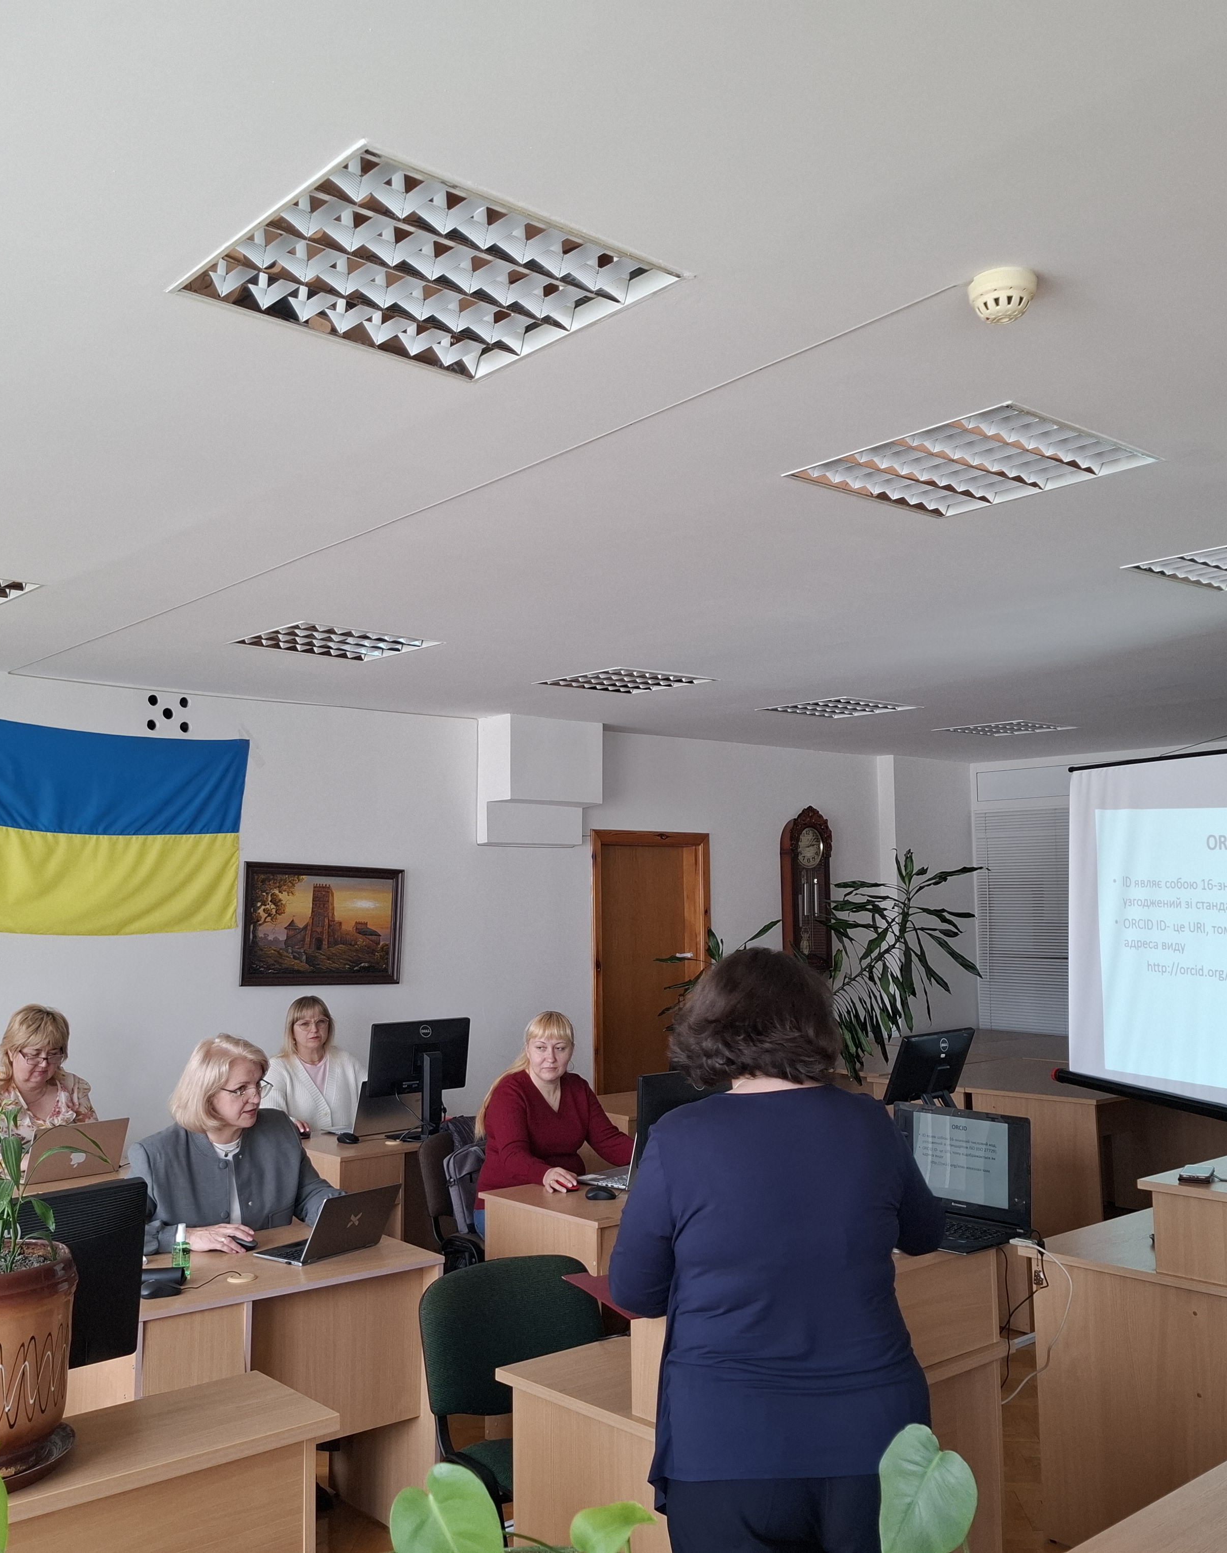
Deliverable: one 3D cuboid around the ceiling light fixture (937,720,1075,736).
[{"bbox_3d":[2.374,-0.306,8.316,0.605,0.060,0.605,4,-6,-41],"label":"ceiling light fixture"}]

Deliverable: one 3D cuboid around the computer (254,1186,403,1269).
[{"bbox_3d":[-0.788,1.228,3.824,0.290,0.195,0.295,-4,-6,37],"label":"computer"}]

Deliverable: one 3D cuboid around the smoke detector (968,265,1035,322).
[{"bbox_3d":[0.626,-0.757,2.189,0.110,0.066,0.110,0,-5,0],"label":"smoke detector"}]

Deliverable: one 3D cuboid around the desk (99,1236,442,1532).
[{"bbox_3d":[-0.958,1.652,3.570,0.836,0.759,0.603,4,-6,-40],"label":"desk"}]

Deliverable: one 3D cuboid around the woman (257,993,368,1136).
[{"bbox_3d":[-1.192,1.571,5.797,0.524,1.270,0.726,3,-6,-29],"label":"woman"}]

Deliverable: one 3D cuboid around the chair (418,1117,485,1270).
[{"bbox_3d":[-0.374,1.735,5.057,0.540,0.860,0.580,3,-6,-33],"label":"chair"}]

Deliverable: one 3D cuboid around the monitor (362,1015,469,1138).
[{"bbox_3d":[-0.745,1.194,5.429,0.469,0.454,0.192,4,-6,-41],"label":"monitor"}]

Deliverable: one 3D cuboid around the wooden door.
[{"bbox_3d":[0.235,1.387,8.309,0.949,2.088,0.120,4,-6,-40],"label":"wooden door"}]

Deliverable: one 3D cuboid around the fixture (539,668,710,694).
[{"bbox_3d":[0.065,-0.453,6.327,0.606,0.070,0.606,4,-6,-40],"label":"fixture"}]

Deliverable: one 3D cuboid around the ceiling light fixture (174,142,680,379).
[{"bbox_3d":[-0.301,-0.817,2.233,0.605,0.060,0.605,4,-6,-41],"label":"ceiling light fixture"}]

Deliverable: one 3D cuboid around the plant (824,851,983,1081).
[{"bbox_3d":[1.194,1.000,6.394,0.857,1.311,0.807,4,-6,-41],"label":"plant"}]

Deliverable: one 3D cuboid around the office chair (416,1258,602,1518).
[{"bbox_3d":[-0.151,1.565,3.071,0.520,0.840,0.570,2,-5,-20],"label":"office chair"}]

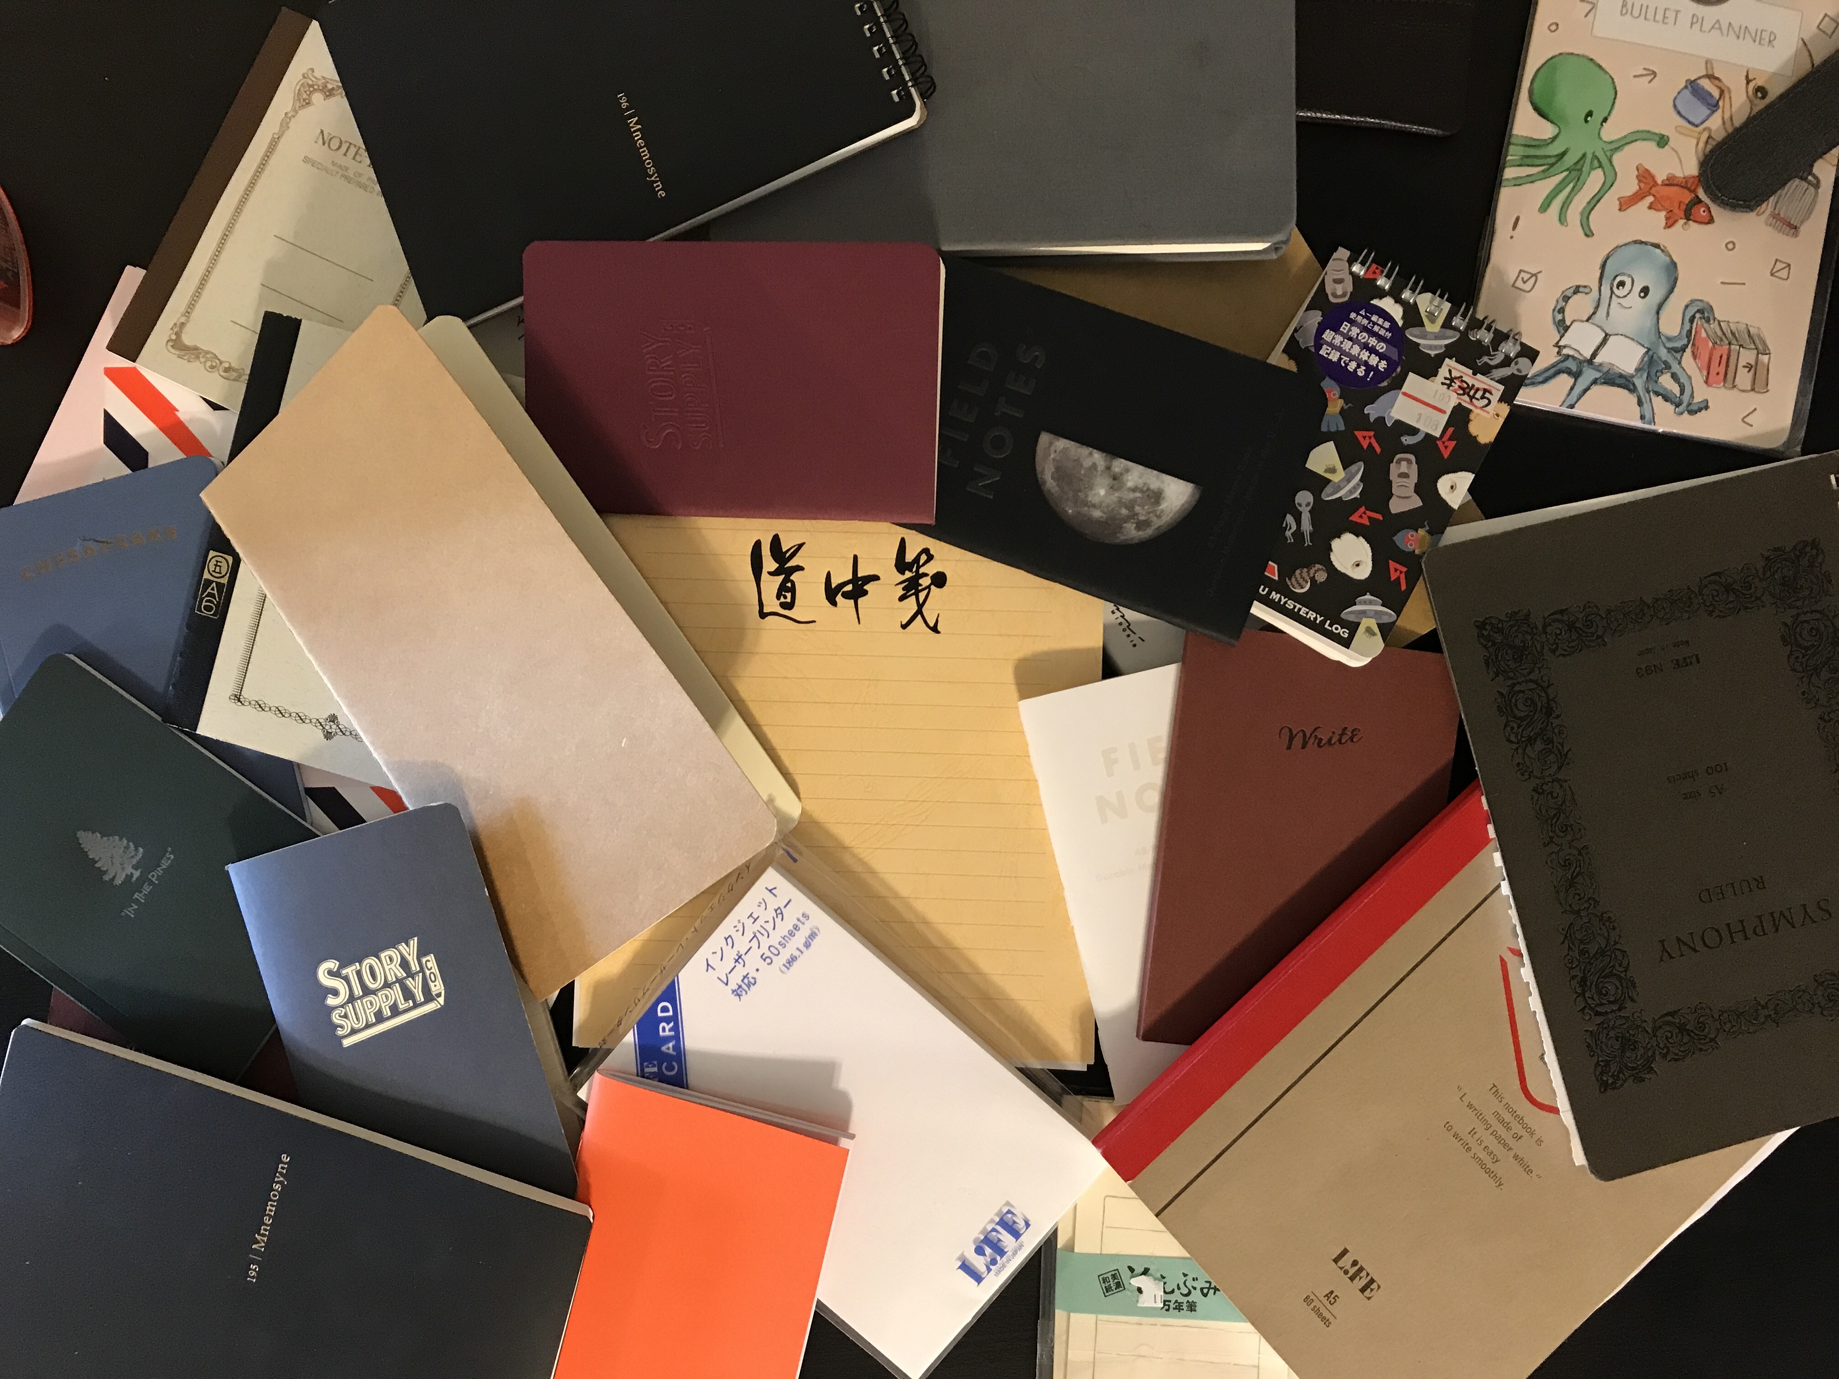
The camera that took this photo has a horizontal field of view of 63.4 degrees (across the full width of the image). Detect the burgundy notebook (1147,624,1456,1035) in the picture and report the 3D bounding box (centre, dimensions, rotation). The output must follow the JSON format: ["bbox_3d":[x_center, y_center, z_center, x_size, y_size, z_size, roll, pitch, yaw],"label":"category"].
[{"bbox_3d":[0.130,0.054,0.508,0.096,0.009,0.140,6,90,1],"label":"burgundy notebook"}]

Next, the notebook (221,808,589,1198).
[{"bbox_3d":[-0.171,0.115,0.499,0.089,0.009,0.140,-17,89,11],"label":"notebook"}]

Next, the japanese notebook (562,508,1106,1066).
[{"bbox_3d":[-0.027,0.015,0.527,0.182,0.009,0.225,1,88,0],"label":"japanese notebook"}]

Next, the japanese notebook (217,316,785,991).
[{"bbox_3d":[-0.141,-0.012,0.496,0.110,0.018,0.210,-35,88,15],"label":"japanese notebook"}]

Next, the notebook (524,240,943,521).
[{"bbox_3d":[-0.062,-0.102,0.494,0.140,0.007,0.089,2,94,5],"label":"notebook"}]

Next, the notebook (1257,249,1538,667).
[{"bbox_3d":[0.146,-0.079,0.502,0.076,0.012,0.117,27,90,0],"label":"notebook"}]

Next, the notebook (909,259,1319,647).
[{"bbox_3d":[0.047,-0.081,0.492,0.140,0.006,0.089,17,91,2],"label":"notebook"}]

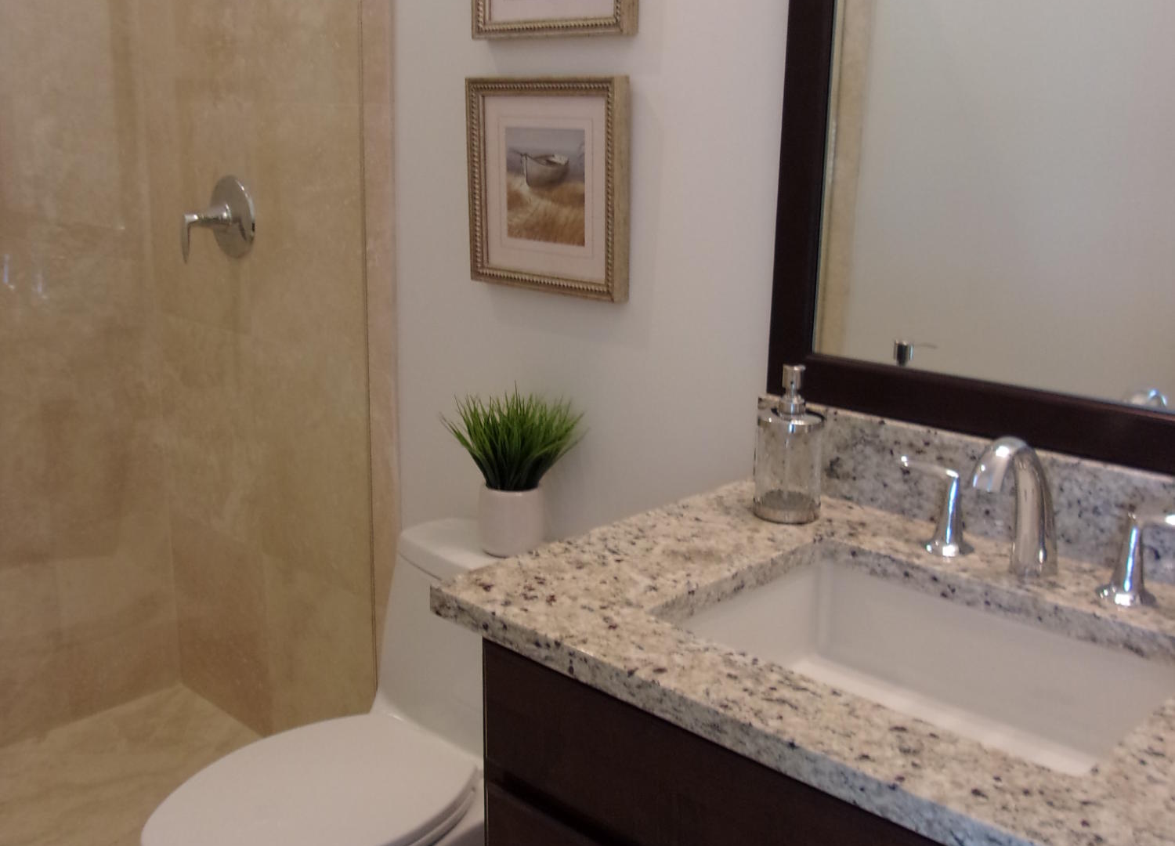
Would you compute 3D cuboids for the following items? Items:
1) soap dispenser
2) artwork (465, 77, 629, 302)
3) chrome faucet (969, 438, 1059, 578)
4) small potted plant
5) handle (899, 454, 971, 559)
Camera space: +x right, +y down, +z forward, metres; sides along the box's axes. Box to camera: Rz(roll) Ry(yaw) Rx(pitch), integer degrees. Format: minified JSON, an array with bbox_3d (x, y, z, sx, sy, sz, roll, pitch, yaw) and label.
[{"bbox_3d":[0.249,0.022,1.482,0.083,0.179,0.092,0,14,-5],"label":"soap dispenser"},{"bbox_3d":[-0.065,-0.355,1.830,0.309,0.311,0.032,14,19,42],"label":"artwork"},{"bbox_3d":[0.441,0.091,1.253,0.050,0.161,0.162,14,19,42],"label":"chrome faucet"},{"bbox_3d":[-0.122,0.075,1.872,0.205,0.250,0.205,1,14,0],"label":"small potted plant"},{"bbox_3d":[0.391,0.092,1.386,0.108,0.094,0.054,14,19,42],"label":"handle"}]

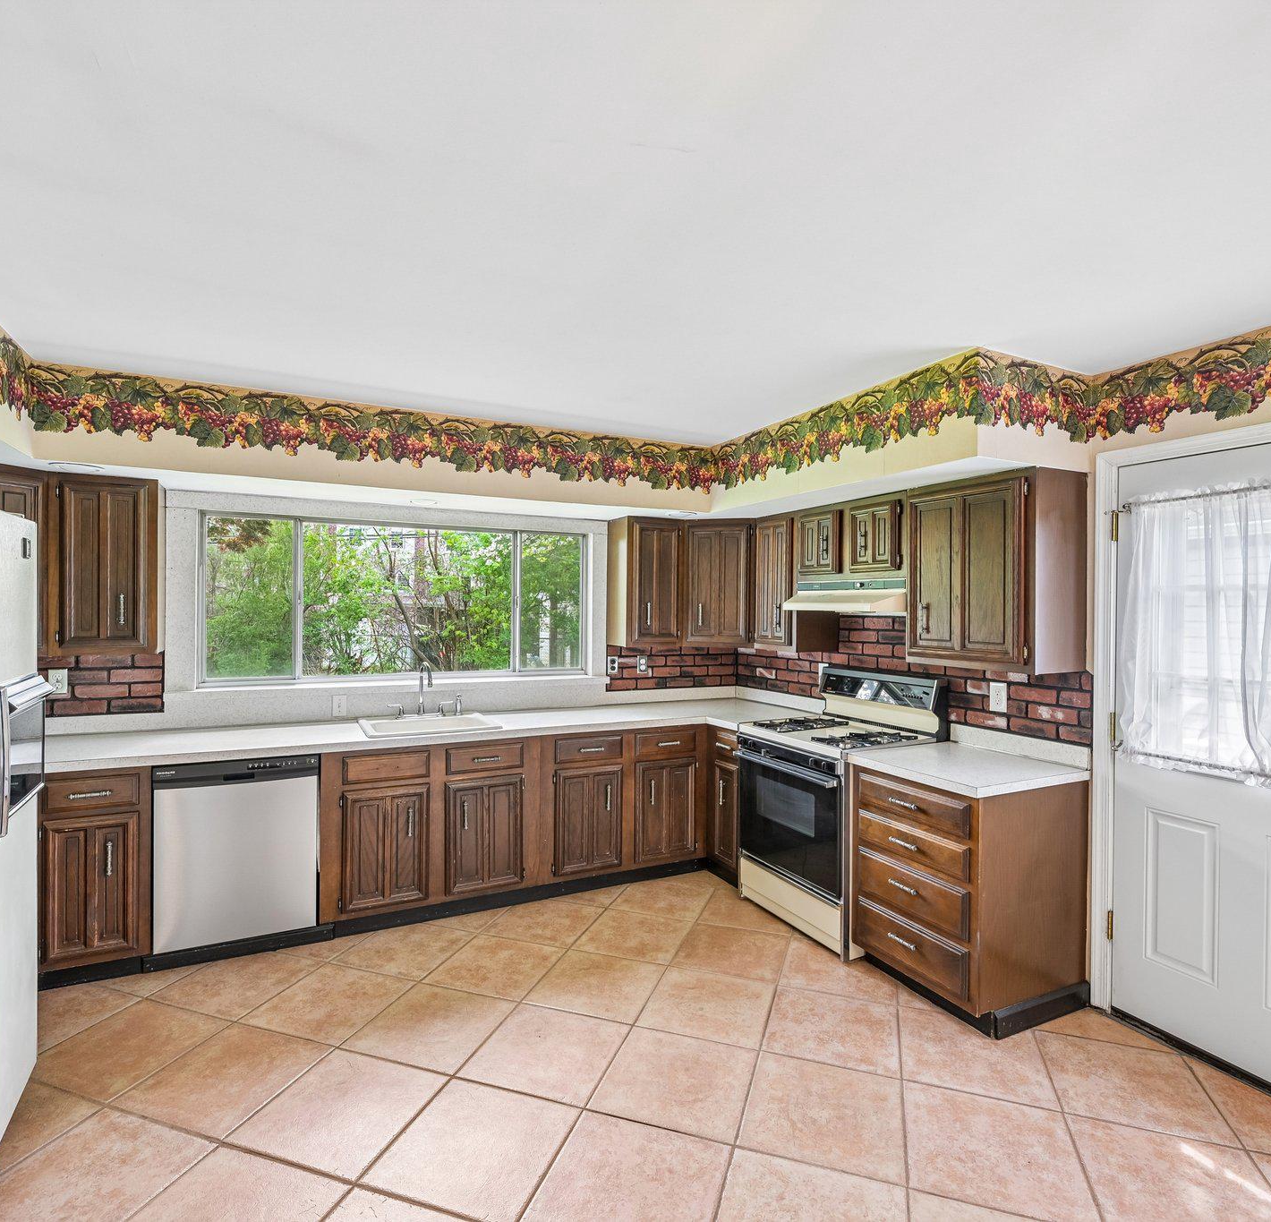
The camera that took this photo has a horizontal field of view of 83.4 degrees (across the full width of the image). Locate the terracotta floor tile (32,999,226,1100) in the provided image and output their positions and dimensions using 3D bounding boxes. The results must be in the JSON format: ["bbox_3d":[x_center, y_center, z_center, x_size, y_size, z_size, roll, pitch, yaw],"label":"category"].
[{"bbox_3d":[-1.741,1.502,2.450,0.452,0.010,0.452,0,0,19],"label":"terracotta floor tile"}]

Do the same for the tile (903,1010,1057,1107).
[{"bbox_3d":[1.163,1.538,2.465,0.455,0.010,0.455,1,0,19],"label":"tile"}]

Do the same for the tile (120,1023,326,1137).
[{"bbox_3d":[-1.322,1.515,2.324,0.455,0.010,0.455,1,0,19],"label":"tile"}]

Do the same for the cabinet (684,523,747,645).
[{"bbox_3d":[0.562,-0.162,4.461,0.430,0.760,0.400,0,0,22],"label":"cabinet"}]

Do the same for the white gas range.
[{"bbox_3d":[0.987,0.921,3.543,0.670,1.205,0.765,0,0,-26],"label":"white gas range"}]

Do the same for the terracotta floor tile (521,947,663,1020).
[{"bbox_3d":[-0.149,1.510,2.878,0.452,0.010,0.452,0,0,19],"label":"terracotta floor tile"}]

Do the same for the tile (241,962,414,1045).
[{"bbox_3d":[-1.161,1.505,2.737,0.452,0.010,0.452,0,0,19],"label":"tile"}]

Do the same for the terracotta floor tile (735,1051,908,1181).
[{"bbox_3d":[0.570,1.516,2.152,0.452,0.010,0.452,0,0,19],"label":"terracotta floor tile"}]

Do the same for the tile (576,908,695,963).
[{"bbox_3d":[0.000,1.524,3.341,0.457,0.010,0.457,0,0,19],"label":"tile"}]

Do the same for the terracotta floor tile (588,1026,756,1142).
[{"bbox_3d":[0.141,1.525,2.315,0.457,0.010,0.457,0,0,19],"label":"terracotta floor tile"}]

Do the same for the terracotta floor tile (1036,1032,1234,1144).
[{"bbox_3d":[1.583,1.521,2.293,0.452,0.010,0.452,0,0,19],"label":"terracotta floor tile"}]

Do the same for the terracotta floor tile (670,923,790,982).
[{"bbox_3d":[0.433,1.530,3.197,0.455,0.010,0.455,1,0,19],"label":"terracotta floor tile"}]

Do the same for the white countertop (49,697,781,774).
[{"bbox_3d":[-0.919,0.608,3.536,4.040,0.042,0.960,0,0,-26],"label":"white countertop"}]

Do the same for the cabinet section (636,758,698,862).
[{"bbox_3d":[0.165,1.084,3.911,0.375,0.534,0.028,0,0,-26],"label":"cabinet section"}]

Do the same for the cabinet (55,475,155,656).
[{"bbox_3d":[-2.337,-0.191,3.189,0.385,0.765,0.325,0,0,-26],"label":"cabinet"}]

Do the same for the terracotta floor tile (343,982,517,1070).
[{"bbox_3d":[-0.736,1.520,2.613,0.457,0.010,0.457,0,0,19],"label":"terracotta floor tile"}]

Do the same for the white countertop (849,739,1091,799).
[{"bbox_3d":[1.325,0.630,2.876,0.650,0.040,0.630,0,0,-26],"label":"white countertop"}]

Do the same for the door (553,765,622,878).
[{"bbox_3d":[-0.241,1.082,3.710,0.370,0.533,0.025,0,0,-26],"label":"door"}]

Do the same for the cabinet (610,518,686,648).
[{"bbox_3d":[0.068,-0.170,4.457,0.390,0.780,0.310,1,0,-27],"label":"cabinet"}]

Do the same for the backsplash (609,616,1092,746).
[{"bbox_3d":[0.816,0.271,3.659,0.990,0.496,2.415,1,0,-27],"label":"backsplash"}]

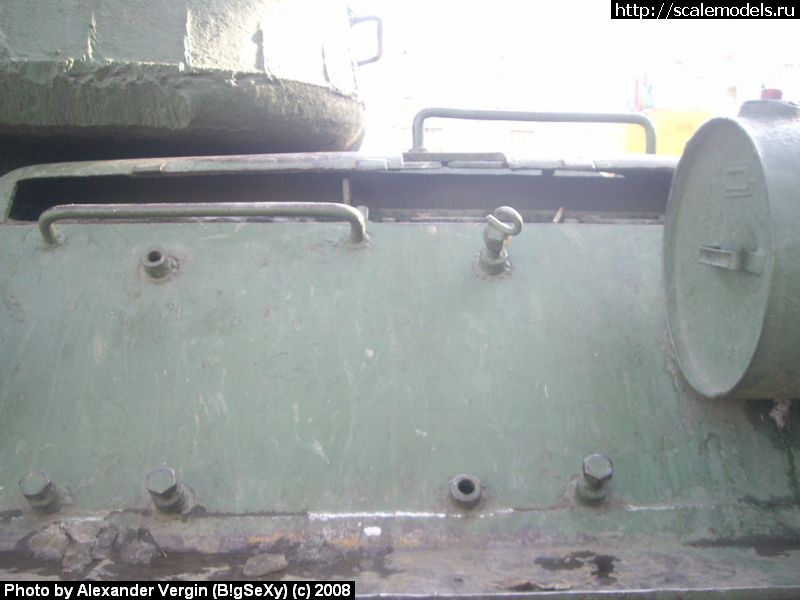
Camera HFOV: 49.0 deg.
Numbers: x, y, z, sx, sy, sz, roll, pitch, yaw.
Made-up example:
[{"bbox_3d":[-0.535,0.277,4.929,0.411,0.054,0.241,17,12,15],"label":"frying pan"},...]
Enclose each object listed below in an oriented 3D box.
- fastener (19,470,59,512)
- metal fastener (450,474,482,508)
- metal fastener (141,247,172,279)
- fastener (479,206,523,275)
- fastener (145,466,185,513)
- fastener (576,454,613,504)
[{"bbox_3d":[-0.488,0.261,1.192,0.042,0.042,0.054,-1,-43,0],"label":"fastener"},{"bbox_3d":[0.093,0.262,1.204,0.041,0.041,0.031,-1,-43,0],"label":"metal fastener"},{"bbox_3d":[-0.420,-0.065,1.510,0.039,0.039,0.033,-1,-43,0],"label":"metal fastener"},{"bbox_3d":[0.167,-0.098,1.489,0.066,0.050,0.105,-1,-43,0],"label":"fastener"},{"bbox_3d":[-0.318,0.259,1.189,0.042,0.042,0.061,-1,-43,0],"label":"fastener"},{"bbox_3d":[0.267,0.245,1.189,0.042,0.042,0.076,-1,-43,0],"label":"fastener"}]

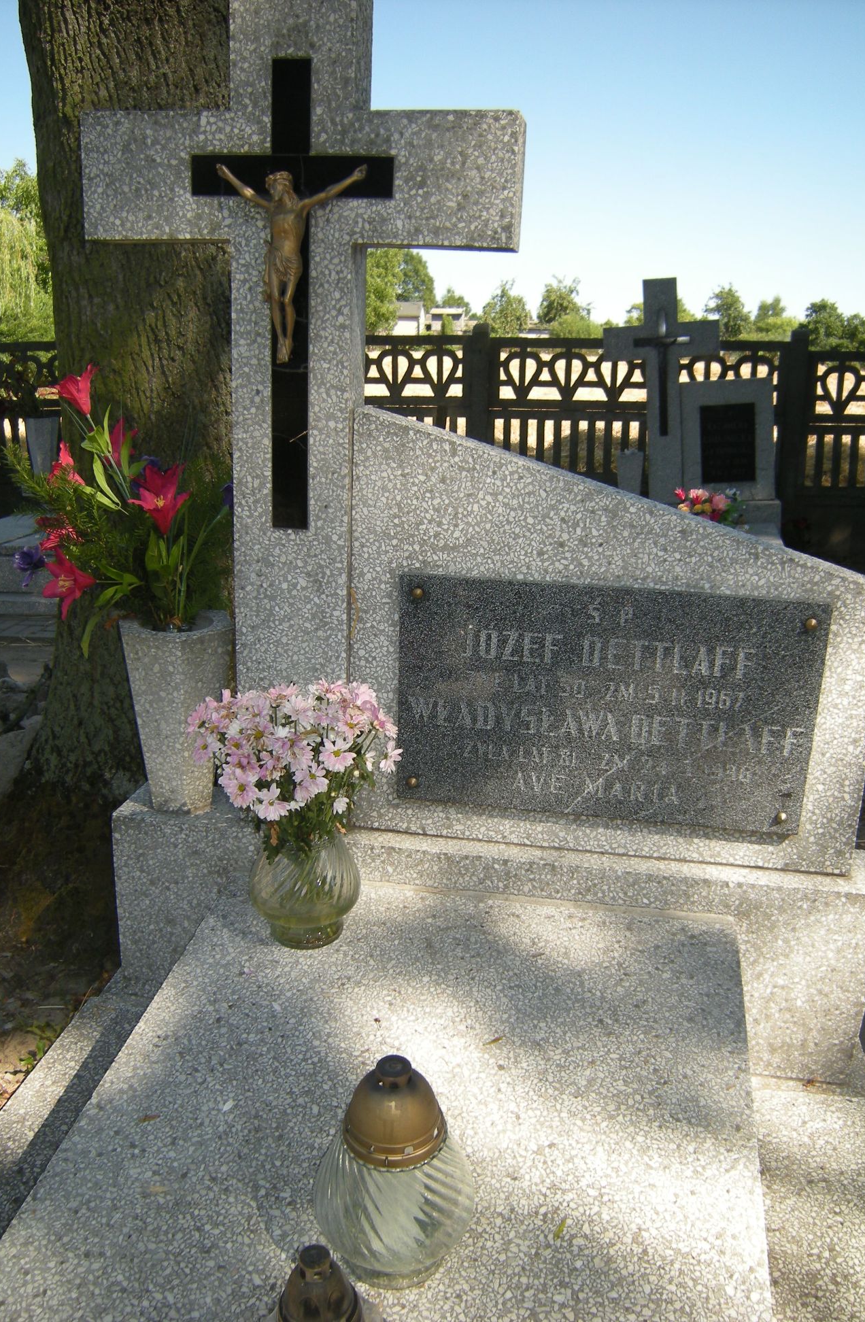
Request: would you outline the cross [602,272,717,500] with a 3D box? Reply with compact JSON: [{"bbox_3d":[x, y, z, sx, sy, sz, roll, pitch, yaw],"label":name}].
[{"bbox_3d":[1.058,-1.216,4.877,0.516,0.989,0.075,-2,18,7],"label":"cross"}]

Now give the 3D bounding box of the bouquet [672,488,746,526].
[{"bbox_3d":[1.227,-0.669,4.730,0.310,0.210,0.250,4,18,9],"label":"bouquet"}]

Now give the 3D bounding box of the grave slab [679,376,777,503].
[{"bbox_3d":[1.364,-1.014,4.942,0.416,0.552,0.075,-2,18,7],"label":"grave slab"}]

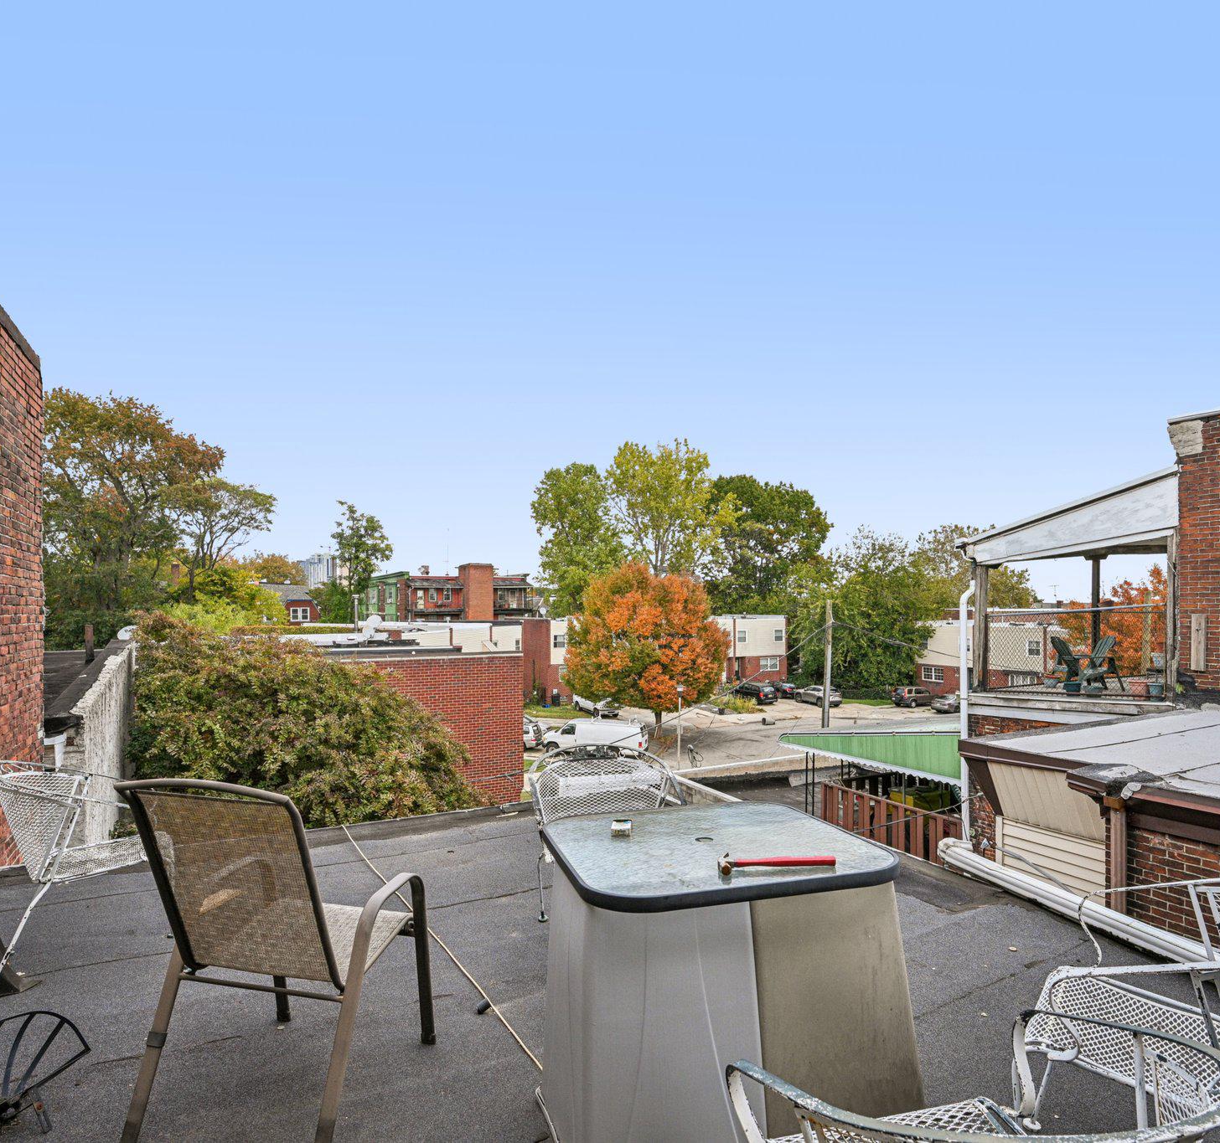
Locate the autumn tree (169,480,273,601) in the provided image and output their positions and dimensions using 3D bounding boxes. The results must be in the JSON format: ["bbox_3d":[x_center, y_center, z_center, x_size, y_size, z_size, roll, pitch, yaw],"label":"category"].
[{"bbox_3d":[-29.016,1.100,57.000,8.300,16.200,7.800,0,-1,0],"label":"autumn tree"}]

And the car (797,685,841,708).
[{"bbox_3d":[17.282,10.425,63.000,1.860,1.650,4.550,1,-2,-39],"label":"car"}]

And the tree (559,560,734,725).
[{"bbox_3d":[2.370,4.900,50.000,10.600,10.900,10.300,0,-2,0],"label":"tree"}]

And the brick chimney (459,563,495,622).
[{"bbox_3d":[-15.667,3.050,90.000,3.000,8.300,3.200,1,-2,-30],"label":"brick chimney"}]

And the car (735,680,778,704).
[{"bbox_3d":[11.900,9.840,63.000,1.950,1.740,4.900,1,-2,-17],"label":"car"}]

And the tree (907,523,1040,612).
[{"bbox_3d":[42.500,2.800,90.000,15.000,16.500,14.000,0,-2,0],"label":"tree"}]

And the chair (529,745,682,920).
[{"bbox_3d":[-0.016,1.220,3.750,0.710,0.720,0.660,0,-1,-6],"label":"chair"}]

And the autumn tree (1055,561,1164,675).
[{"bbox_3d":[33.300,4.600,50.000,9.300,10.400,9.300,0,-2,0],"label":"autumn tree"}]

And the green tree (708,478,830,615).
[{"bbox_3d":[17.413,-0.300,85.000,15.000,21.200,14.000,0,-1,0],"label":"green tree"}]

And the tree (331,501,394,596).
[{"bbox_3d":[-26.600,1.600,82.000,7.000,18.000,7.000,0,-2,0],"label":"tree"}]

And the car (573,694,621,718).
[{"bbox_3d":[-1.030,9.700,55.800,1.870,1.600,4.850,1,-3,-25],"label":"car"}]

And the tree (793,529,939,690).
[{"bbox_3d":[22.992,3.450,69.000,12.800,14.500,12.000,0,-1,0],"label":"tree"}]

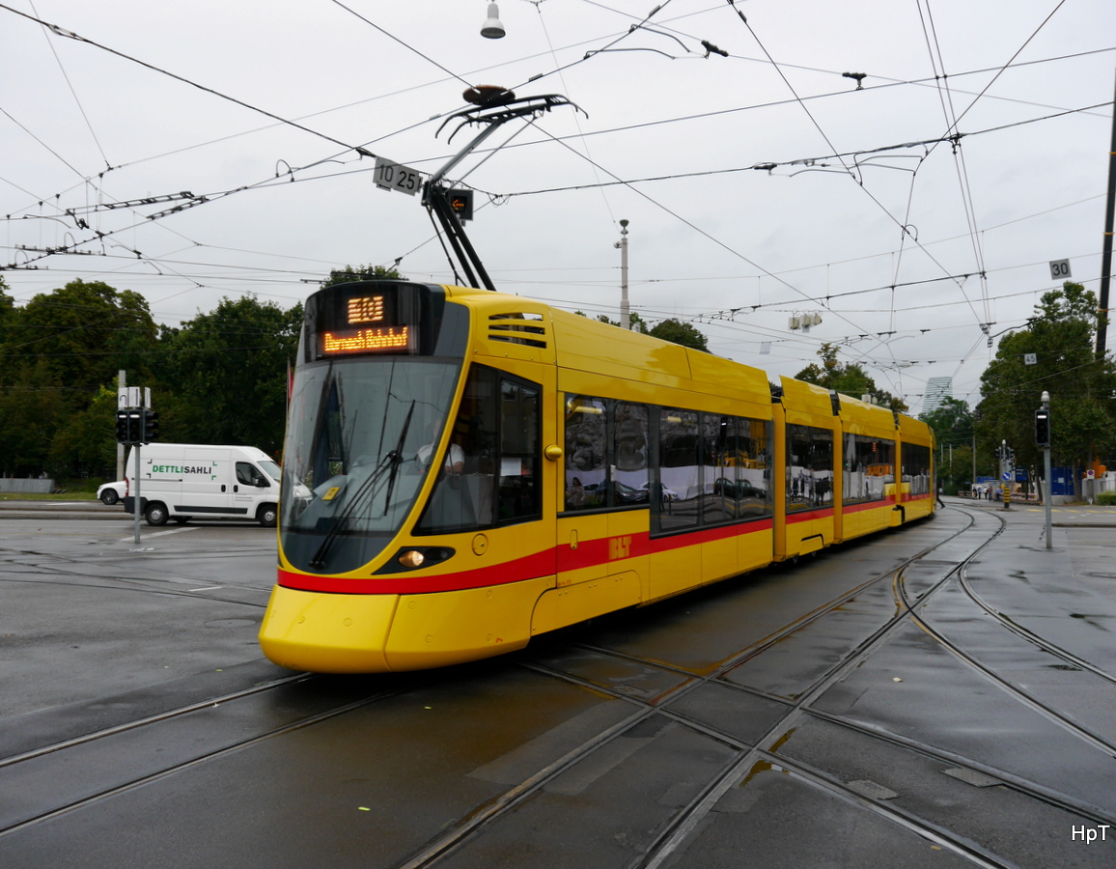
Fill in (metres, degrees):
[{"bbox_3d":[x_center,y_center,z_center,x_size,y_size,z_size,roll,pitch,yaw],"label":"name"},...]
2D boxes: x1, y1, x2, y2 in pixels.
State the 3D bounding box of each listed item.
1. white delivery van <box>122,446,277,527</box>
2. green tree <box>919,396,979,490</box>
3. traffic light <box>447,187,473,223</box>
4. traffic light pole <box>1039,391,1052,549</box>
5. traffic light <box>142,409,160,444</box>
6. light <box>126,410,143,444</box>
[{"bbox_3d":[-10.500,1.580,29.500,5.450,2.520,2.120,0,-2,2],"label":"white delivery van"},{"bbox_3d":[43.759,1.244,105.000,6.900,10.700,6.800,-1,-2,18],"label":"green tree"},{"bbox_3d":[-1.359,-3.174,13.000,0.380,0.440,0.250,0,-2,-7],"label":"traffic light"},{"bbox_3d":[11.701,0.842,22.400,0.220,3.750,0.220,-1,-2,18],"label":"traffic light pole"},{"bbox_3d":[-10.162,-0.181,23.400,0.420,0.860,0.340,0,-2,5],"label":"traffic light"},{"bbox_3d":[-10.499,-0.180,23.250,0.340,0.860,0.380,1,-3,-21],"label":"light"}]

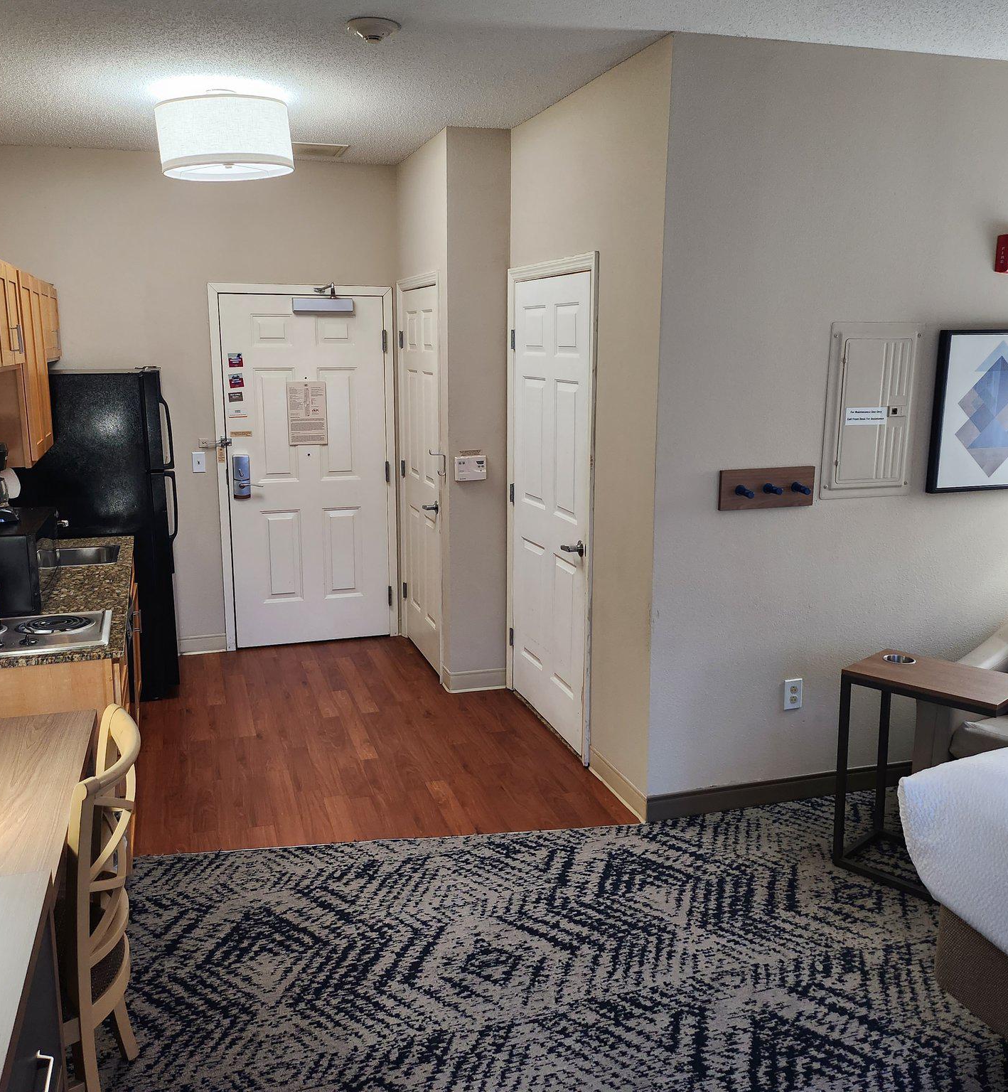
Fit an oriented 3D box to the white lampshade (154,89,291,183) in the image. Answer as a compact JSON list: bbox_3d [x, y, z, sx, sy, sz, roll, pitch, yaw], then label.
[{"bbox_3d":[-1.151,-1.693,4.151,0.530,0.305,0.530,-3,12,-18],"label":"white lampshade"}]

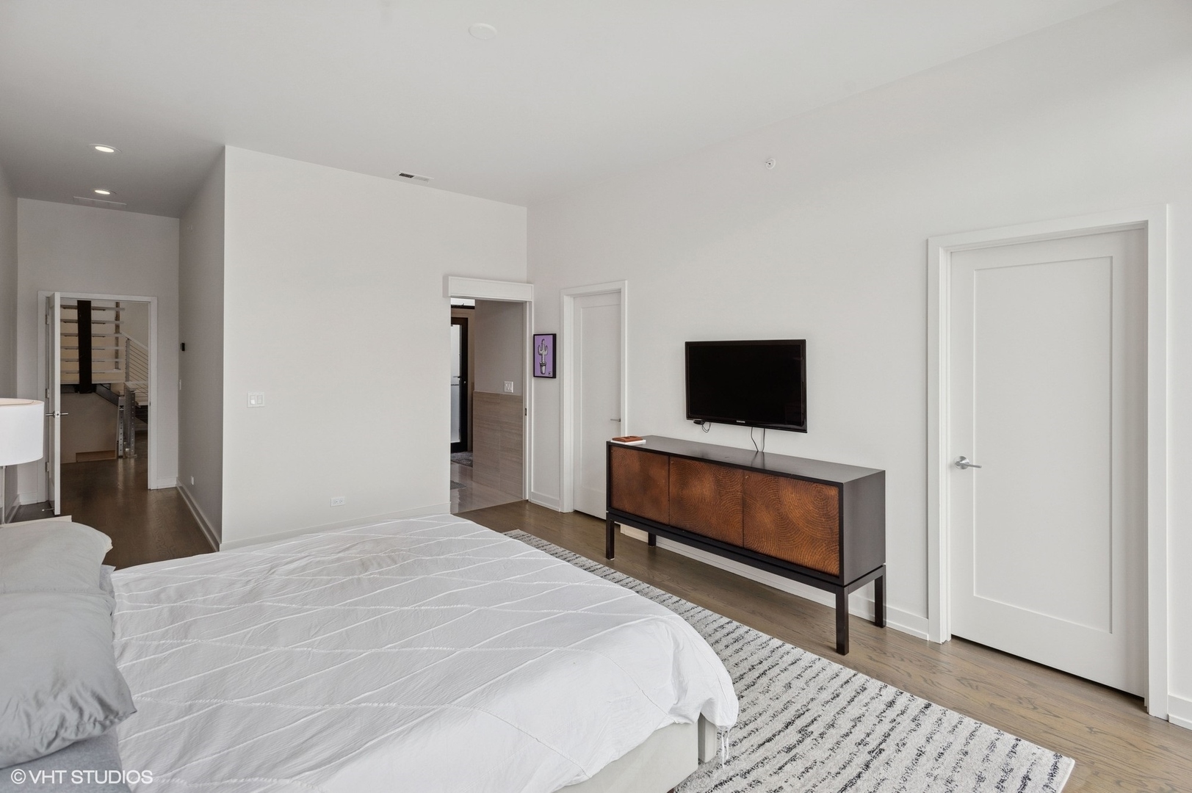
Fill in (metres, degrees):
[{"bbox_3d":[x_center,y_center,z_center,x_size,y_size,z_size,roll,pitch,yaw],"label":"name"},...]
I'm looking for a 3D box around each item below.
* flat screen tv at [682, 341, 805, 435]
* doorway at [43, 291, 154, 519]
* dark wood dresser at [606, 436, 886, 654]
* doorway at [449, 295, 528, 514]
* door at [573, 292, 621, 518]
[{"bbox_3d":[0.950,-0.085,3.744,0.070,0.560,0.930,-3,5,-40],"label":"flat screen tv"},{"bbox_3d":[-5.237,0.004,5.974,0.960,2.140,0.200,-3,5,-40],"label":"doorway"},{"bbox_3d":[0.842,0.812,3.632,0.460,0.868,1.775,-3,5,-40],"label":"dark wood dresser"},{"bbox_3d":[-1.060,0.079,5.575,0.840,2.040,0.150,-3,5,-40],"label":"doorway"},{"bbox_3d":[0.025,0.098,5.111,0.060,2.050,0.740,-3,5,-40],"label":"door"}]

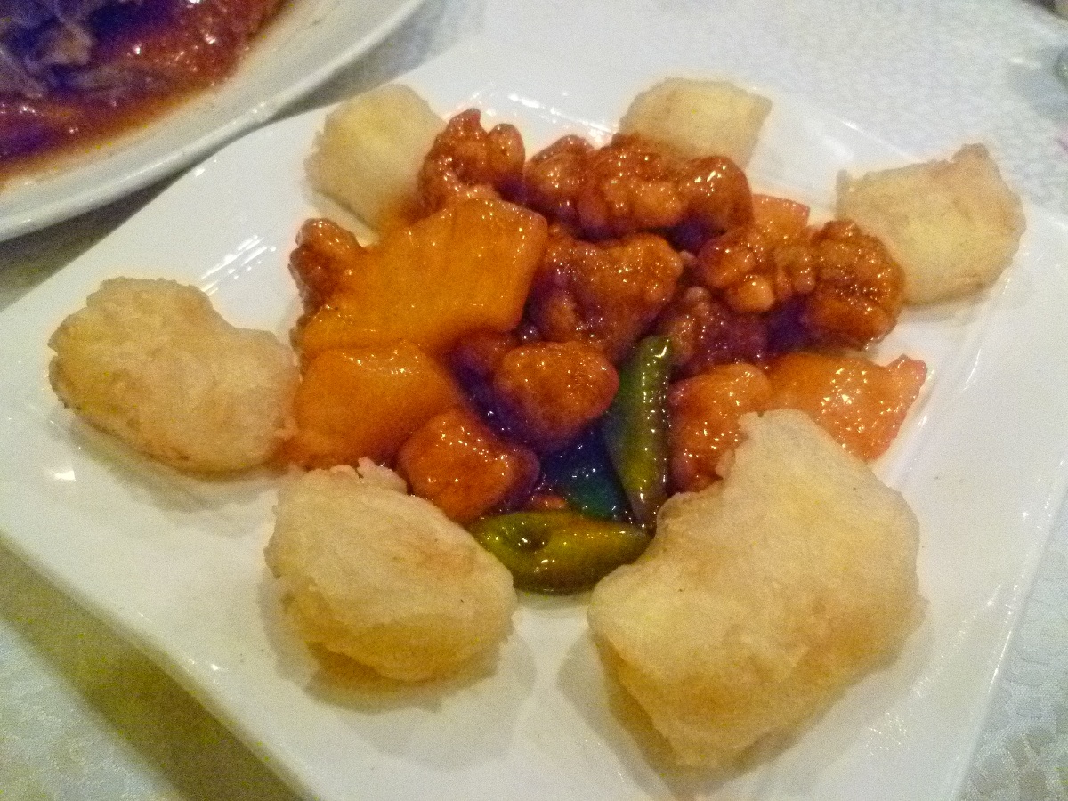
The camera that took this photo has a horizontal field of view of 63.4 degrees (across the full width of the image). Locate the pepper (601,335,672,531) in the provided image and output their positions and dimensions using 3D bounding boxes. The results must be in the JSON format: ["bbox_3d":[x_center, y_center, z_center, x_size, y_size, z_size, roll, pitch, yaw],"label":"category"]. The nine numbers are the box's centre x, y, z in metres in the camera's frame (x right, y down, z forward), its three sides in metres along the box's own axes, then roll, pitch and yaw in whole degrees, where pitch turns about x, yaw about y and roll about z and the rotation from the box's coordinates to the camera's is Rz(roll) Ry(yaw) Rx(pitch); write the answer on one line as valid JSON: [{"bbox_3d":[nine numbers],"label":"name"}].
[{"bbox_3d":[0.031,0.008,0.261,0.017,0.025,0.067,-1,53,-3],"label":"pepper"}]

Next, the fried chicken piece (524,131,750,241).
[{"bbox_3d":[0.037,-0.077,0.317,0.084,0.034,0.033,9,53,5],"label":"fried chicken piece"}]

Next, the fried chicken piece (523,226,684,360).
[{"bbox_3d":[0.023,-0.034,0.285,0.048,0.034,0.043,-15,55,-13],"label":"fried chicken piece"}]

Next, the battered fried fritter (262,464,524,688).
[{"bbox_3d":[-0.037,0.043,0.224,0.069,0.031,0.048,28,57,18],"label":"battered fried fritter"}]

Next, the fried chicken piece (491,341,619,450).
[{"bbox_3d":[0.006,-0.001,0.260,0.039,0.031,0.030,1,53,-1],"label":"fried chicken piece"}]

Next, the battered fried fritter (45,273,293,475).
[{"bbox_3d":[-0.107,-0.009,0.259,0.077,0.029,0.051,26,56,16],"label":"battered fried fritter"}]

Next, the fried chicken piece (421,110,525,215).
[{"bbox_3d":[-0.022,-0.086,0.323,0.040,0.036,0.046,1,53,-1],"label":"fried chicken piece"}]

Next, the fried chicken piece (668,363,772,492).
[{"bbox_3d":[0.057,0.009,0.257,0.028,0.032,0.038,26,56,16],"label":"fried chicken piece"}]

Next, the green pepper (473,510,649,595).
[{"bbox_3d":[0.007,0.042,0.238,0.053,0.021,0.021,1,53,-1],"label":"green pepper"}]

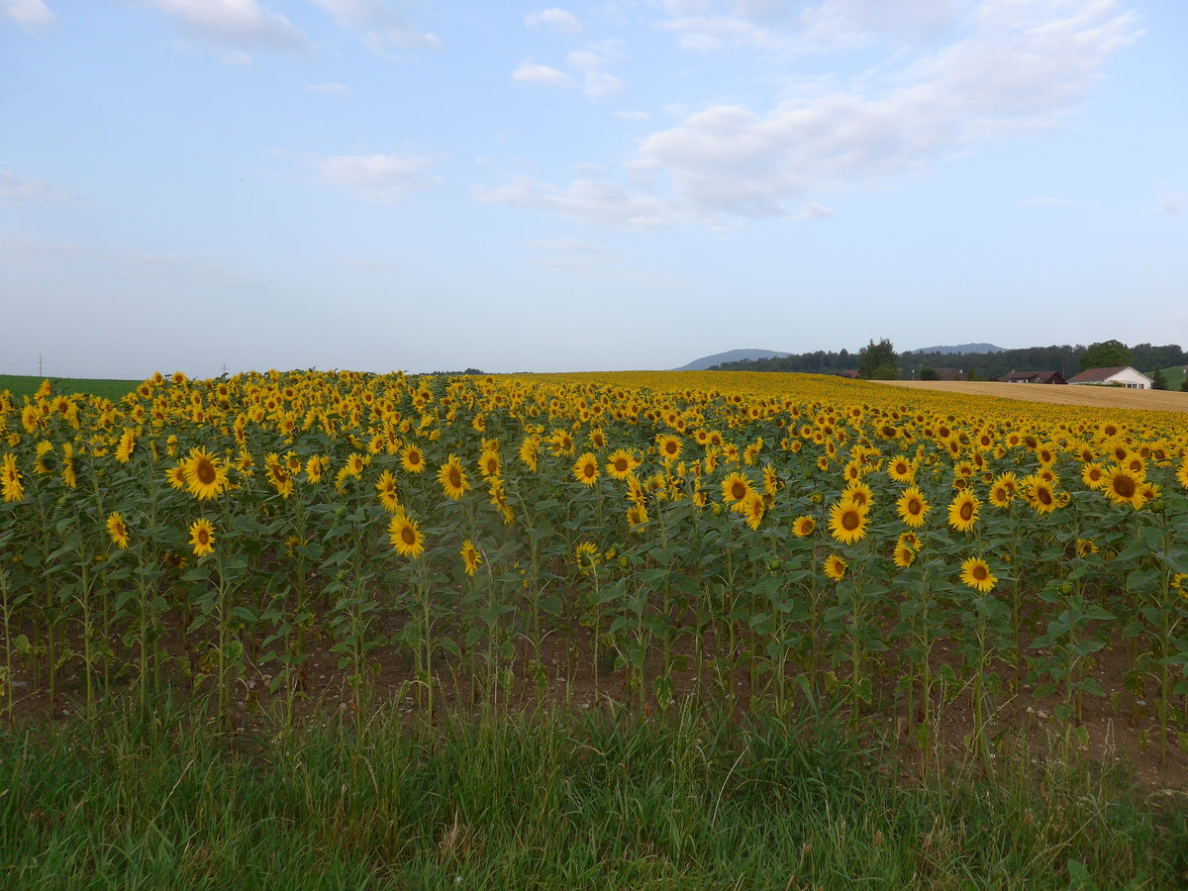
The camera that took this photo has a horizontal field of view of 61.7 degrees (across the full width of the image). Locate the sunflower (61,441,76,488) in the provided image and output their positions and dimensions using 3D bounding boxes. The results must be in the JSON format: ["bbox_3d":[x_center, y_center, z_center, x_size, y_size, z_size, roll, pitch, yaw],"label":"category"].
[{"bbox_3d":[-2.794,0.108,5.300,0.080,0.240,0.220,-2,3,-30],"label":"sunflower"}]

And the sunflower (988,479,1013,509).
[{"bbox_3d":[2.287,0.276,5.600,0.057,0.165,0.155,-2,3,-32],"label":"sunflower"}]

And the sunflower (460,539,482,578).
[{"bbox_3d":[-0.644,0.587,5.200,0.060,0.195,0.170,-3,4,-43],"label":"sunflower"}]

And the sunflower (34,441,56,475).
[{"bbox_3d":[-3.420,0.083,6.200,0.100,0.235,0.235,-2,3,-24],"label":"sunflower"}]

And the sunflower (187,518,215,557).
[{"bbox_3d":[-2.046,0.481,5.200,0.170,0.200,0.060,1,3,25],"label":"sunflower"}]

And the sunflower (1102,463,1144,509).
[{"bbox_3d":[2.765,0.215,5.200,0.221,0.235,0.075,2,4,36],"label":"sunflower"}]

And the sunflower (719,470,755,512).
[{"bbox_3d":[0.776,0.253,5.400,0.205,0.215,0.080,2,12,28],"label":"sunflower"}]

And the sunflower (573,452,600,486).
[{"bbox_3d":[-0.048,0.150,6.400,0.200,0.215,0.070,2,4,40],"label":"sunflower"}]

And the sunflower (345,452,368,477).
[{"bbox_3d":[-1.739,0.142,7.300,0.175,0.190,0.070,2,3,29],"label":"sunflower"}]

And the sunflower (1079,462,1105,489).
[{"bbox_3d":[3.162,0.191,6.300,0.175,0.175,0.070,2,9,36],"label":"sunflower"}]

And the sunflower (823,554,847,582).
[{"bbox_3d":[1.163,0.594,4.800,0.053,0.135,0.127,-2,3,-30],"label":"sunflower"}]

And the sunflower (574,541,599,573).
[{"bbox_3d":[-0.043,0.643,5.700,0.165,0.185,0.070,-3,-8,-45],"label":"sunflower"}]

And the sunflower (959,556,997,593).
[{"bbox_3d":[1.735,0.584,4.500,0.155,0.165,0.053,2,4,38],"label":"sunflower"}]

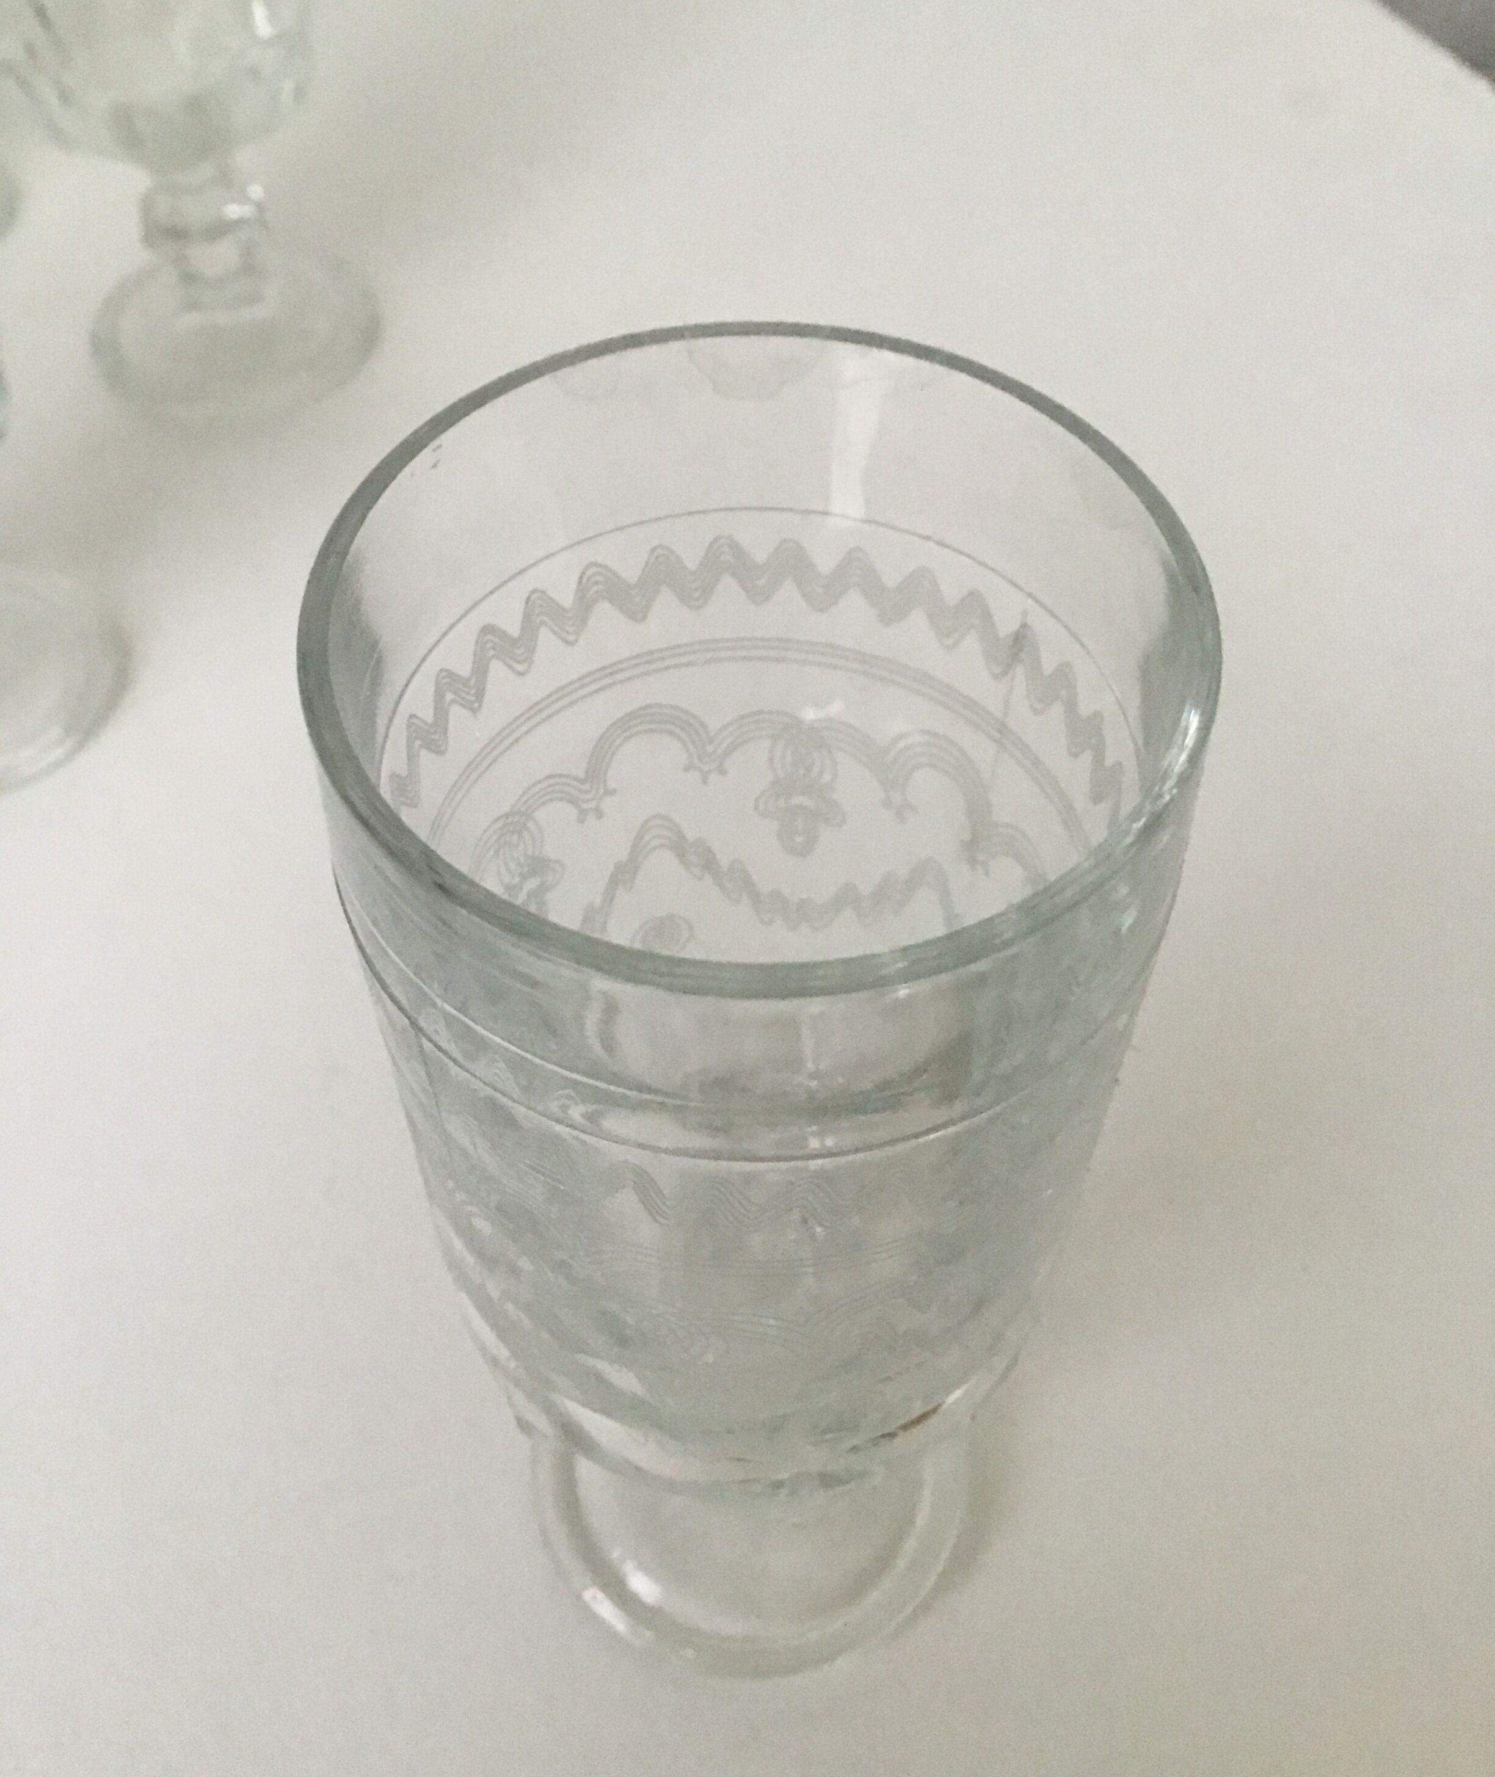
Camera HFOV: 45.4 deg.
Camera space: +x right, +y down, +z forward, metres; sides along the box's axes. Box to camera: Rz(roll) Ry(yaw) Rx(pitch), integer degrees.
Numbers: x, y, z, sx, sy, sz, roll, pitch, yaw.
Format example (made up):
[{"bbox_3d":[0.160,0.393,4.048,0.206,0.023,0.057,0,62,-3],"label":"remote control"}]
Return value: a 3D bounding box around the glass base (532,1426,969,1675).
[{"bbox_3d":[0.001,0.084,0.276,0.069,0.020,0.069,0,52,0],"label":"glass base"}]

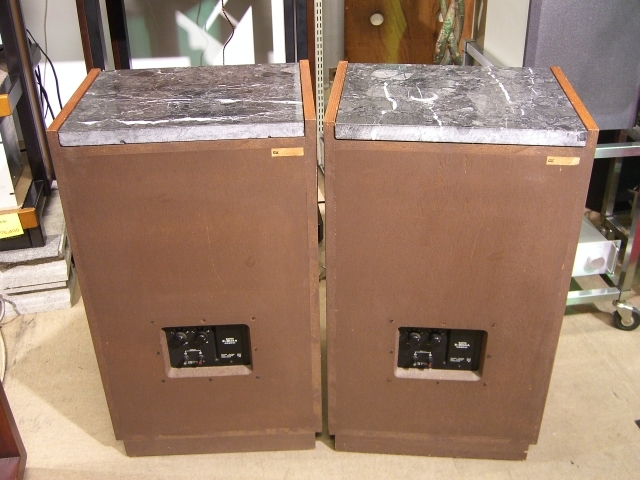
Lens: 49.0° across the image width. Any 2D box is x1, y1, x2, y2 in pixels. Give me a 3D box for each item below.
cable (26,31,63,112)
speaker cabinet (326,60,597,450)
[{"bbox_3d":[-0.947,-0.587,2.420,0.080,0.280,0.080,-1,31,0],"label":"cable"},{"bbox_3d":[0.271,0.063,1.612,0.480,0.834,0.362,2,31,5],"label":"speaker cabinet"}]

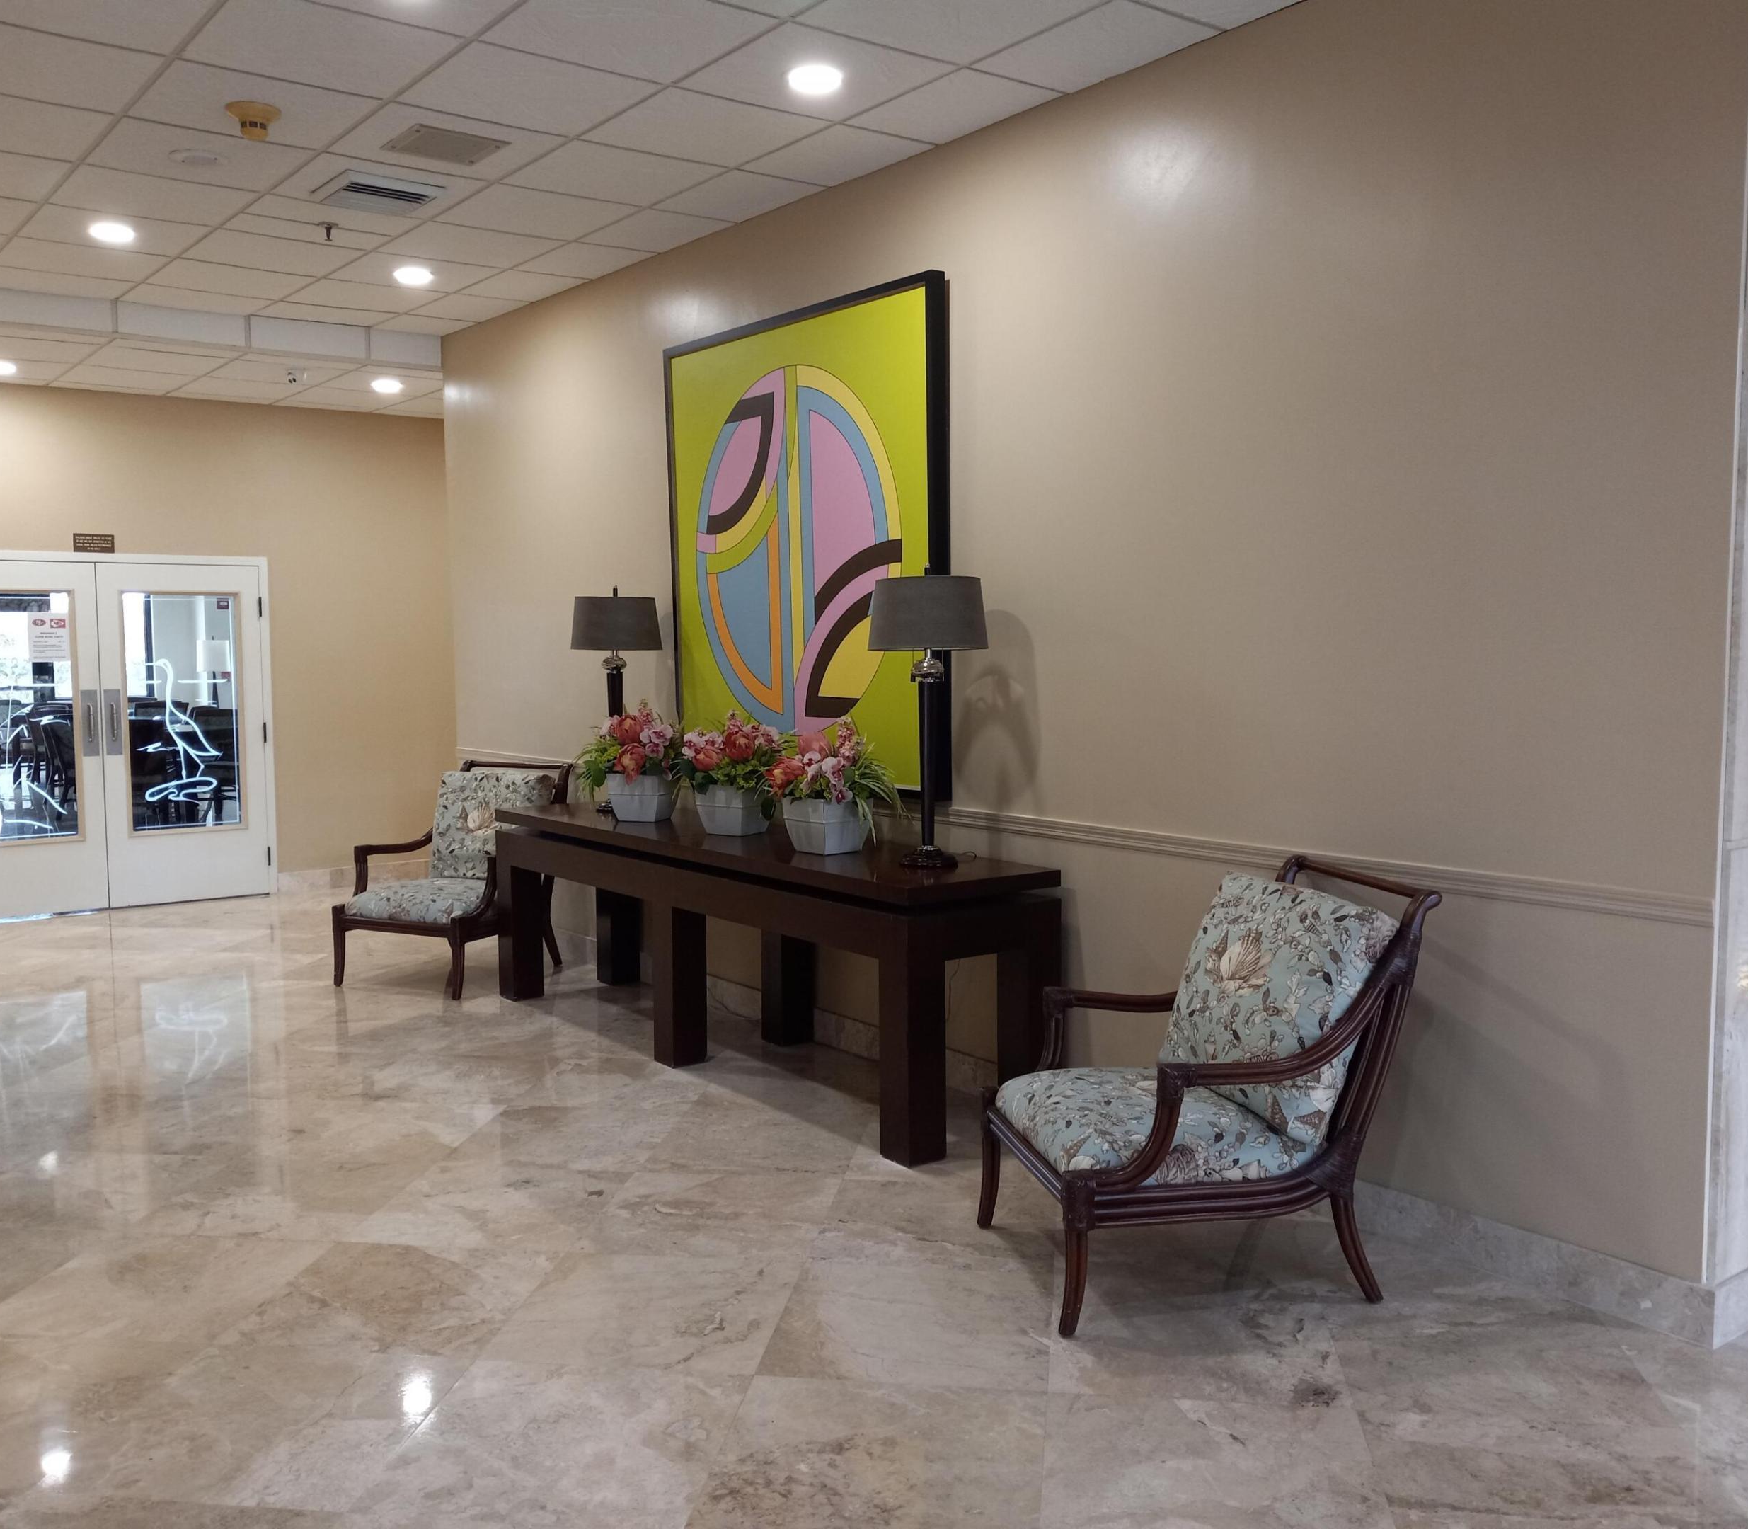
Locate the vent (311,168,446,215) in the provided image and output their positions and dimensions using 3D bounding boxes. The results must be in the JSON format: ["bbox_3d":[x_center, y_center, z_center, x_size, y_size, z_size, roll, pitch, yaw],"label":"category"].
[{"bbox_3d":[-1.795,-2.057,5.767,0.374,0.045,0.395,-4,6,-37],"label":"vent"}]

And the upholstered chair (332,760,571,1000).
[{"bbox_3d":[-1.956,0.500,7.477,0.720,0.965,0.945,2,5,24],"label":"upholstered chair"}]

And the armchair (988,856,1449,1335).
[{"bbox_3d":[0.796,0.764,3.963,0.945,0.965,0.720,-1,5,-12],"label":"armchair"}]

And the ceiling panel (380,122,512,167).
[{"bbox_3d":[-1.407,-2.029,5.242,0.327,0.025,0.324,-4,6,-37],"label":"ceiling panel"}]

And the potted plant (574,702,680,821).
[{"bbox_3d":[-0.997,-0.015,6.419,0.375,0.478,0.396,-4,6,-37],"label":"potted plant"}]

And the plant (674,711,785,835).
[{"bbox_3d":[-0.544,0.032,5.985,0.350,0.459,0.370,-4,6,-37],"label":"plant"}]

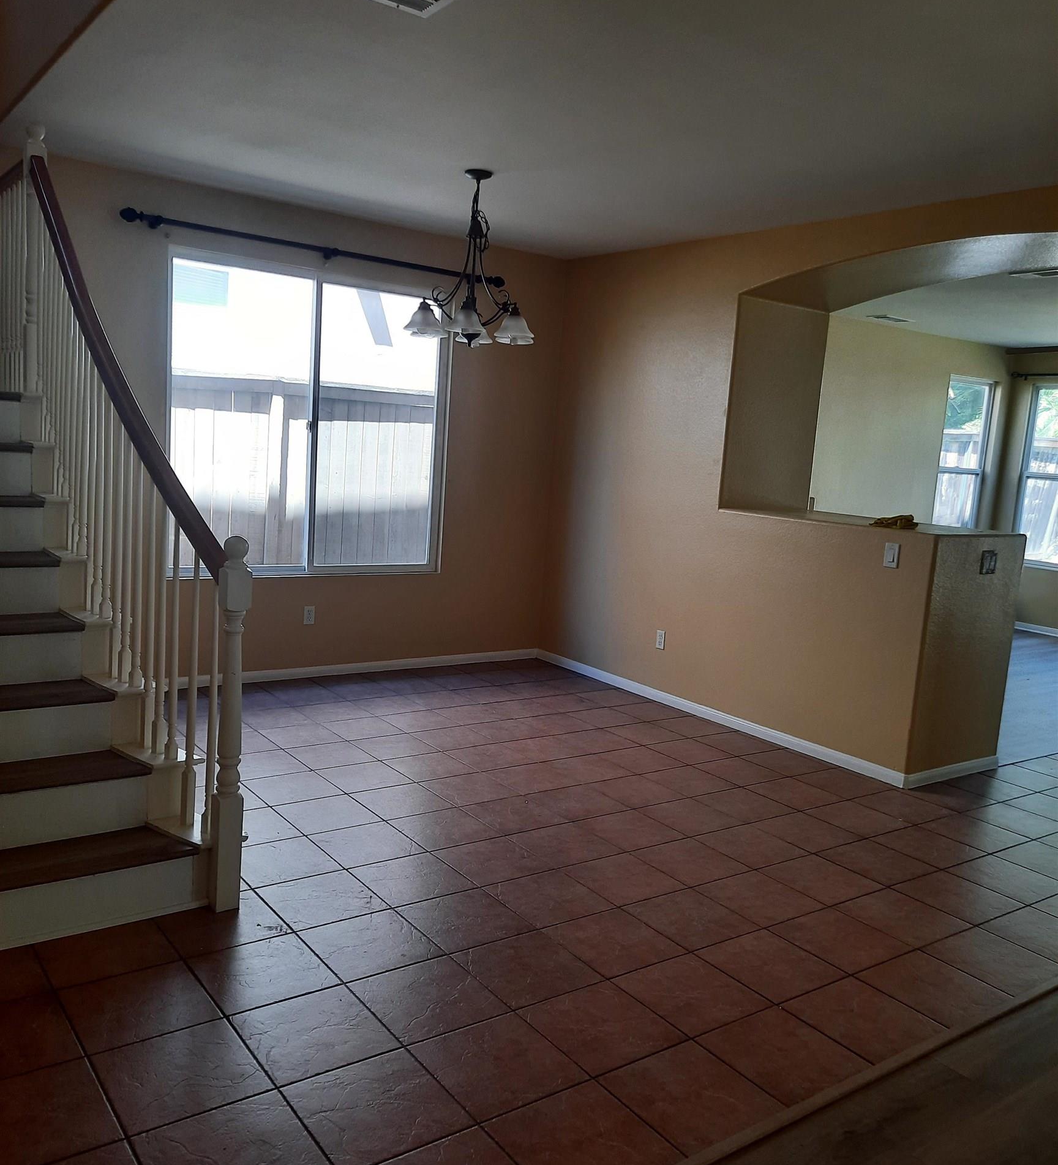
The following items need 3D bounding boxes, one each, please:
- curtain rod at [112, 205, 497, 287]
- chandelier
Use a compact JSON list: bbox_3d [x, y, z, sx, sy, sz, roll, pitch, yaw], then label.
[{"bbox_3d":[-1.115,-1.869,5.785,2.331,0.080,0.135,-2,10,-36],"label":"curtain rod"},{"bbox_3d":[-0.255,-1.518,4.813,0.620,0.790,0.660,4,8,1],"label":"chandelier"}]

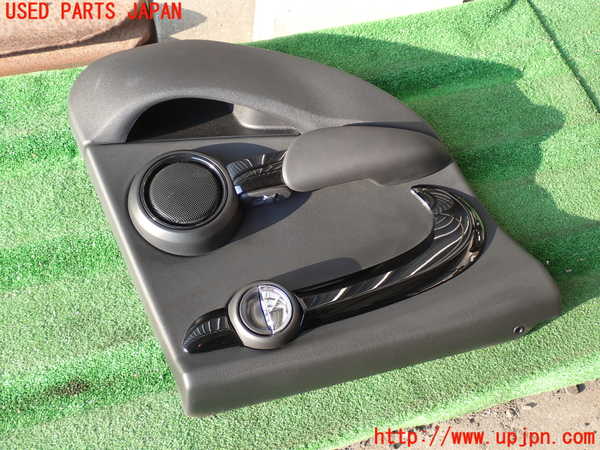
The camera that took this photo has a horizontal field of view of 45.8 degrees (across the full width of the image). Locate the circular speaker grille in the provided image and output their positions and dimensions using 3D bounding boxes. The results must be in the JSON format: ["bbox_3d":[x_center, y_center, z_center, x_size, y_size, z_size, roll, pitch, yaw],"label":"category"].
[{"bbox_3d":[-0.191,-0.050,1.173,0.124,0.016,0.124,-12,61,-10],"label":"circular speaker grille"}]

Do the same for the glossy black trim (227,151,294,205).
[{"bbox_3d":[-0.061,-0.087,1.221,0.120,0.048,0.055,-12,61,-10],"label":"glossy black trim"}]

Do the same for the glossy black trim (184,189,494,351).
[{"bbox_3d":[0.060,0.059,1.146,0.520,0.045,0.212,-12,61,-10],"label":"glossy black trim"}]

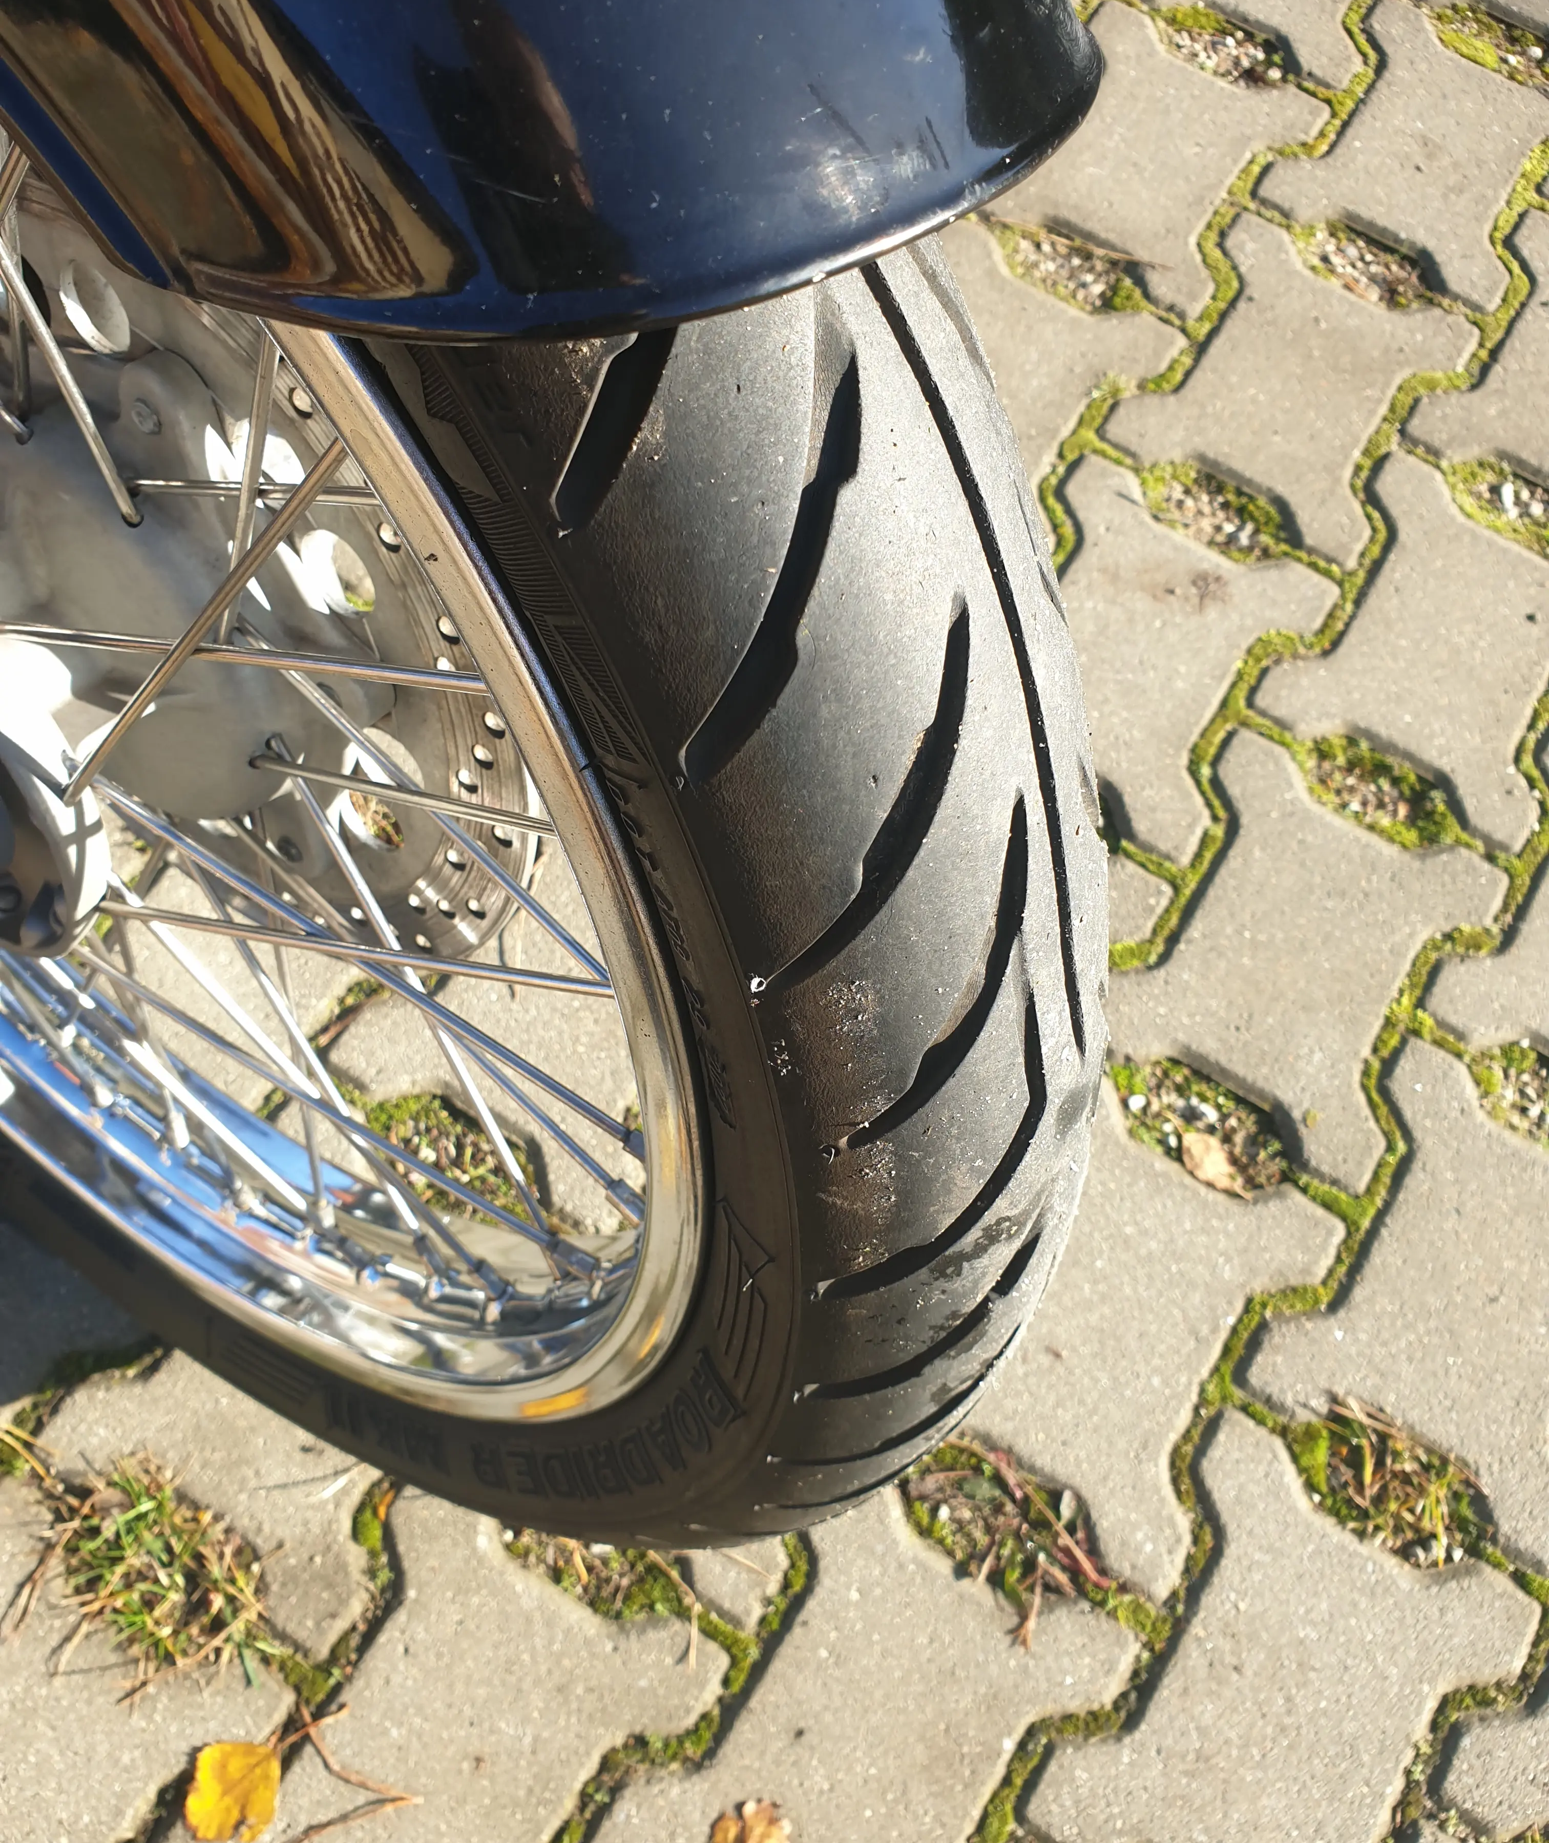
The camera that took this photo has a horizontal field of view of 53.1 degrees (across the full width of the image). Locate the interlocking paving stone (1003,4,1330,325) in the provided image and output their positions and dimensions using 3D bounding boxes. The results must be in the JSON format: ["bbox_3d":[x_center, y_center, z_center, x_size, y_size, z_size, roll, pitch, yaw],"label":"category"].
[{"bbox_3d":[0.223,-0.451,0.966,0.162,0.070,0.199,31,72,7],"label":"interlocking paving stone"}]

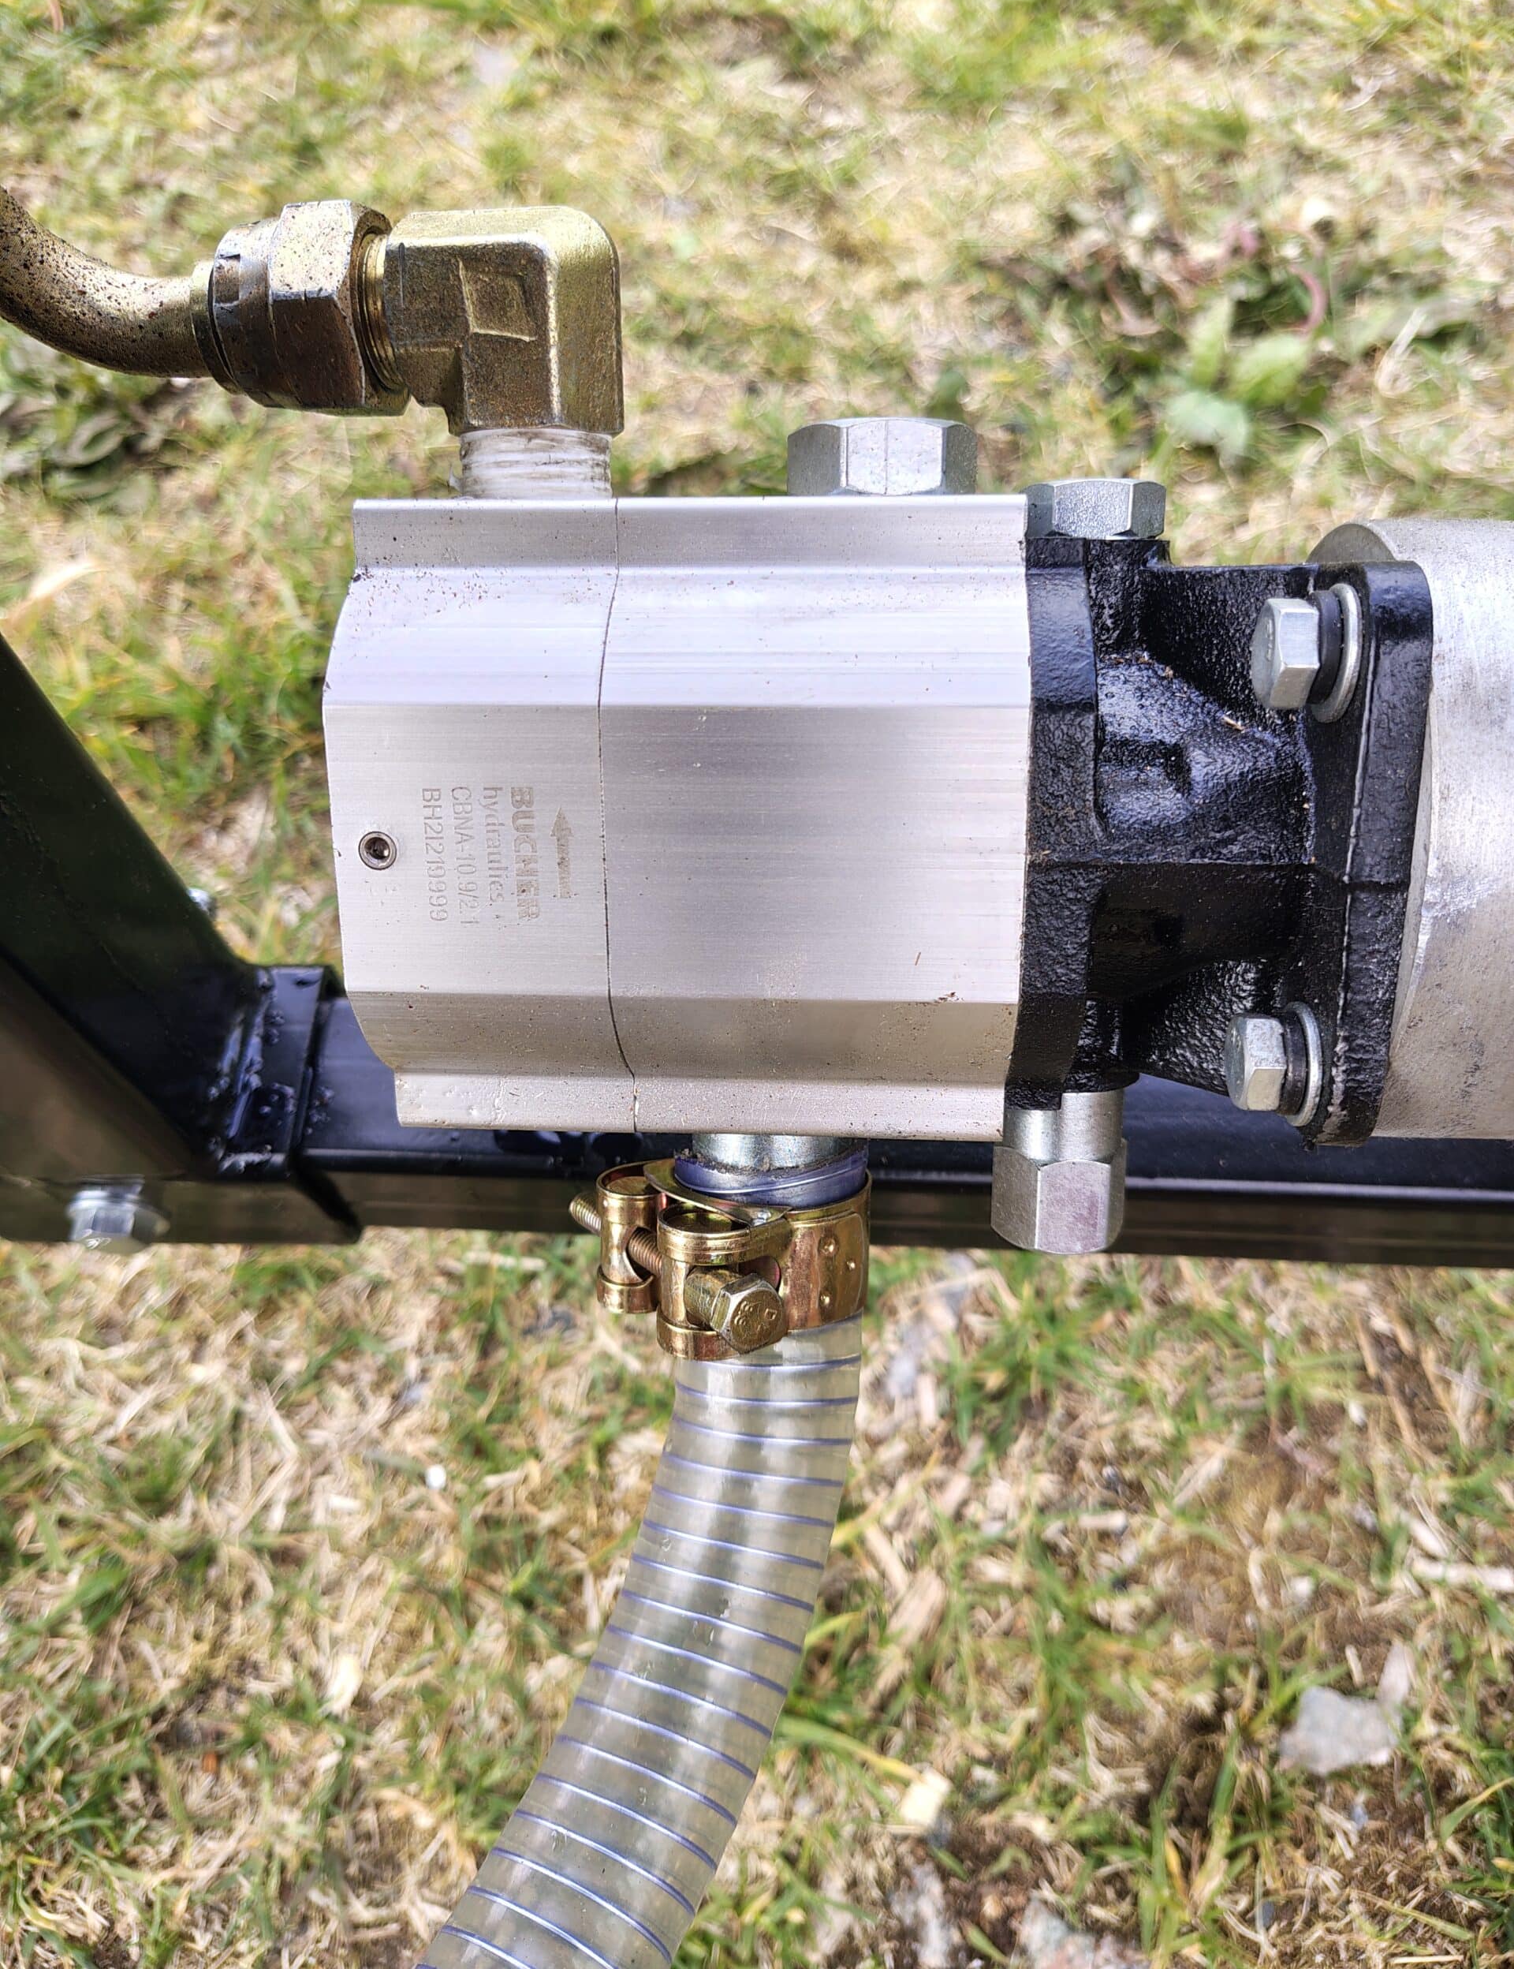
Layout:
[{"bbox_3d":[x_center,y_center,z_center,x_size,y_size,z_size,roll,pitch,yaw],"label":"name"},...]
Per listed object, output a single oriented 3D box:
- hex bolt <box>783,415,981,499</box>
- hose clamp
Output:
[{"bbox_3d":[0.018,-0.073,0.202,0.027,0.024,0.012,-1,103,-3],"label":"hex bolt"},{"bbox_3d":[-0.003,0.042,0.229,0.041,0.021,0.052,-9,15,-36],"label":"hose clamp"}]

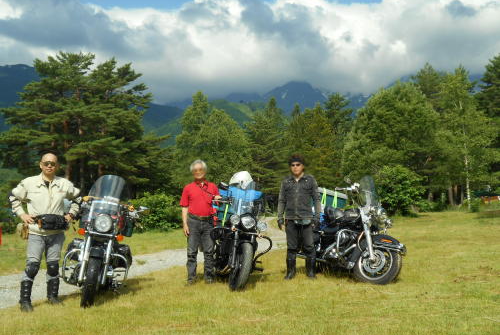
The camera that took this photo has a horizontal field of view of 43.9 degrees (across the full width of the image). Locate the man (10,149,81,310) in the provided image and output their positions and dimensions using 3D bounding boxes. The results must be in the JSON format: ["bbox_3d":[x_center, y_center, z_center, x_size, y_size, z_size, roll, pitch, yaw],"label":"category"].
[{"bbox_3d":[-2.343,0.735,7.080,0.820,1.780,0.450,0,0,-9],"label":"man"}]

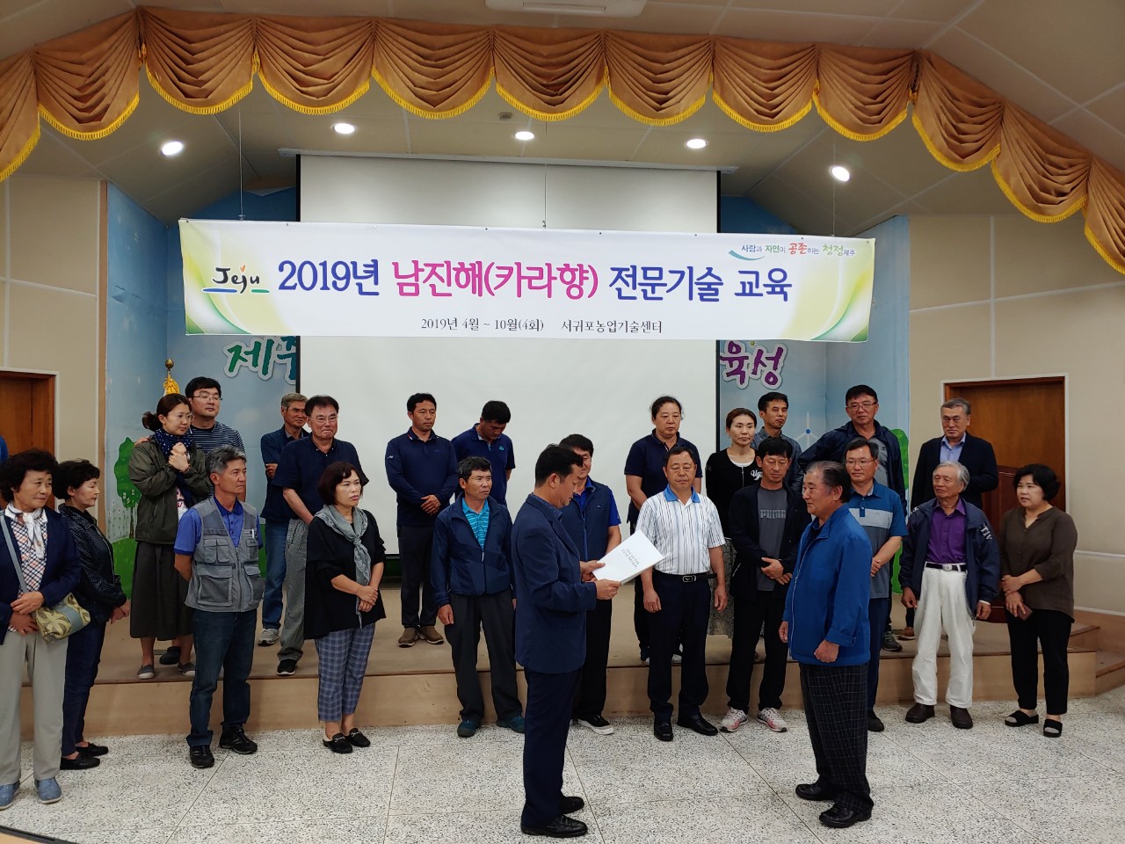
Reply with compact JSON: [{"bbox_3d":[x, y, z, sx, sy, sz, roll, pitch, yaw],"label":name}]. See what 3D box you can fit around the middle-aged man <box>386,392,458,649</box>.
[{"bbox_3d":[-0.978,0.655,5.668,0.500,1.724,0.360,1,-2,-18],"label":"middle-aged man"}]

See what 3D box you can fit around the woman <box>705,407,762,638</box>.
[{"bbox_3d":[1.166,0.706,5.311,0.460,1.615,0.340,0,-2,9],"label":"woman"}]

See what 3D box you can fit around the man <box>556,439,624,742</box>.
[{"bbox_3d":[0.118,0.938,4.769,0.510,1.737,0.340,0,-1,-8],"label":"man"}]

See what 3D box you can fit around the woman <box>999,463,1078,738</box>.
[{"bbox_3d":[2.841,1.039,4.866,0.340,1.555,0.460,1,-2,-39],"label":"woman"}]

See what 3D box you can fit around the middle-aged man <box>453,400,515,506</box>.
[{"bbox_3d":[-0.575,0.699,5.932,0.510,1.690,0.380,1,-2,-30],"label":"middle-aged man"}]

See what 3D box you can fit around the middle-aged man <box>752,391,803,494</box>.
[{"bbox_3d":[1.471,0.653,5.617,0.490,1.723,0.330,0,-1,8],"label":"middle-aged man"}]

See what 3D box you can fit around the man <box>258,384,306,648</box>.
[{"bbox_3d":[-1.853,0.655,5.635,0.500,1.720,0.360,1,-2,-20],"label":"man"}]

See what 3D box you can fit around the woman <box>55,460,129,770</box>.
[{"bbox_3d":[-2.497,0.998,4.327,0.420,1.587,0.460,0,-2,-5],"label":"woman"}]

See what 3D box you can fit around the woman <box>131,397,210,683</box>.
[{"bbox_3d":[-2.333,0.659,4.847,0.460,1.651,0.430,1,-2,-38],"label":"woman"}]

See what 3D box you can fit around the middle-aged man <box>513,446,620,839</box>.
[{"bbox_3d":[0.016,0.945,3.639,0.480,1.681,0.520,0,-1,2],"label":"middle-aged man"}]

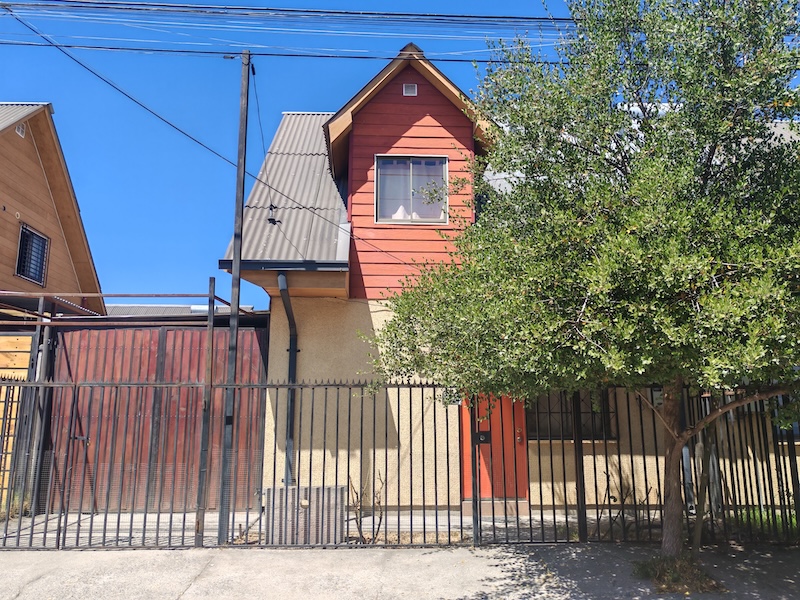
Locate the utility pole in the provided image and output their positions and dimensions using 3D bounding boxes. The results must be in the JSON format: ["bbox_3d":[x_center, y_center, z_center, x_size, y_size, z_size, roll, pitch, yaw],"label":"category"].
[{"bbox_3d":[-1.822,-0.214,6.994,0.090,5.600,0.090,1,-10,-3],"label":"utility pole"}]

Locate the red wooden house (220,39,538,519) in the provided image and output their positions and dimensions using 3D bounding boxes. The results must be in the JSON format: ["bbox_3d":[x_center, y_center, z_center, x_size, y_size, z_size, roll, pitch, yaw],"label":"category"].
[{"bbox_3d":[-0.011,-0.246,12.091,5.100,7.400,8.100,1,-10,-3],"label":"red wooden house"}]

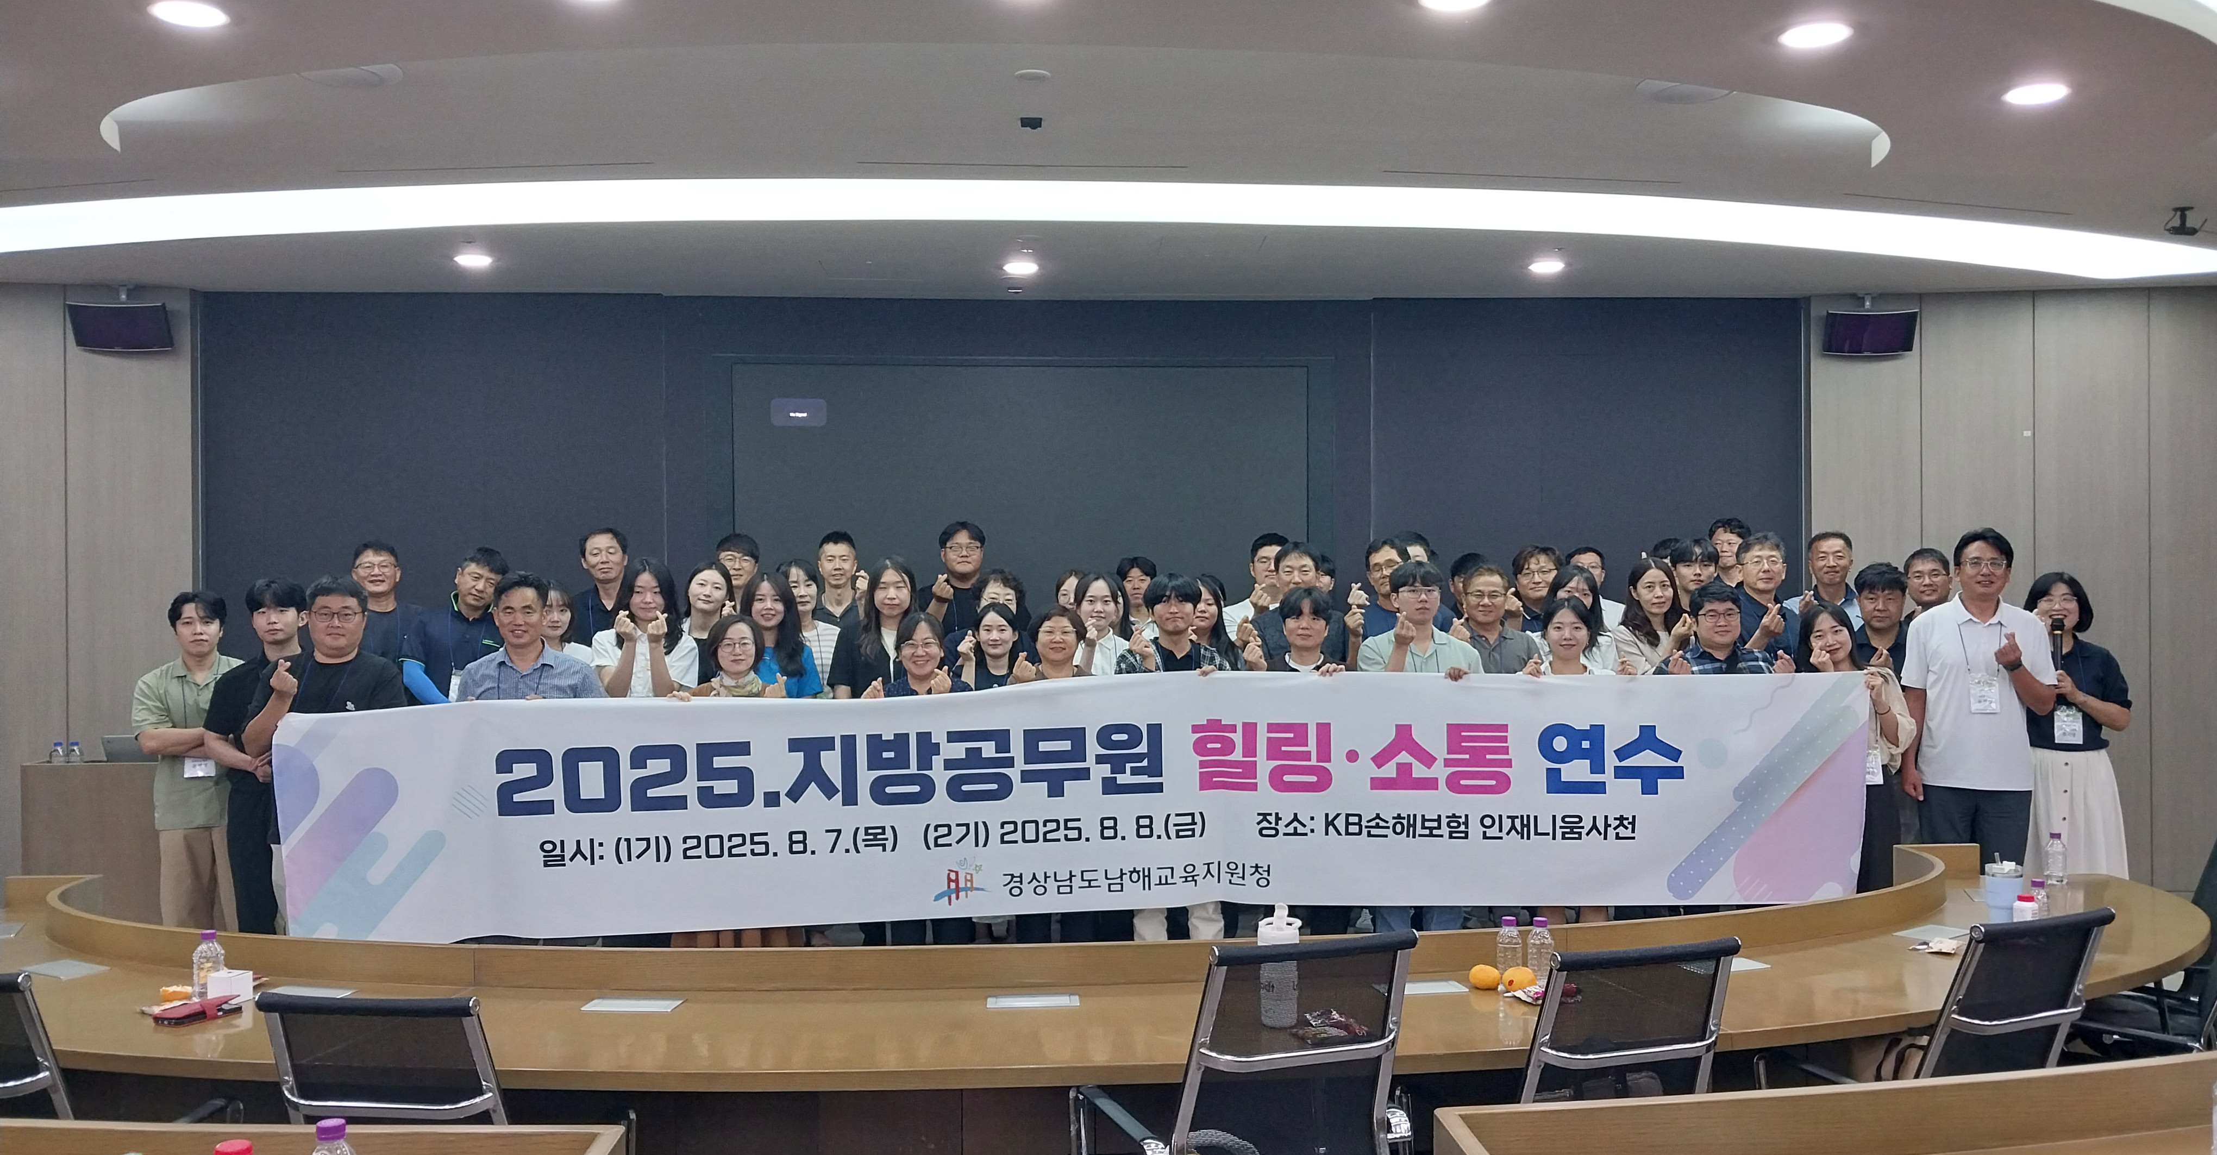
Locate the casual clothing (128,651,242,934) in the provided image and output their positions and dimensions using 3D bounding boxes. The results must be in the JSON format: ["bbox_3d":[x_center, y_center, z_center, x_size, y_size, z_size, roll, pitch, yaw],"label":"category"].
[{"bbox_3d":[-3.363,0.941,6.105,0.500,1.330,0.320,0,0,-18],"label":"casual clothing"}]

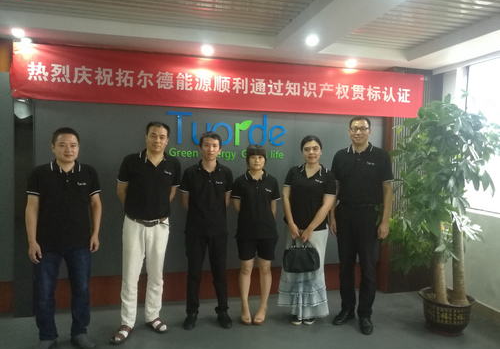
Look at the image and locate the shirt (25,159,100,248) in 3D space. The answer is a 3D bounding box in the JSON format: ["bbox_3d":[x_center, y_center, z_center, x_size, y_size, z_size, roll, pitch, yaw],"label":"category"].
[{"bbox_3d":[-1.343,0.224,2.840,0.490,0.666,0.290,0,3,-22],"label":"shirt"}]

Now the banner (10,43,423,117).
[{"bbox_3d":[-0.060,-0.864,3.776,4.005,0.470,0.030,1,3,-14],"label":"banner"}]

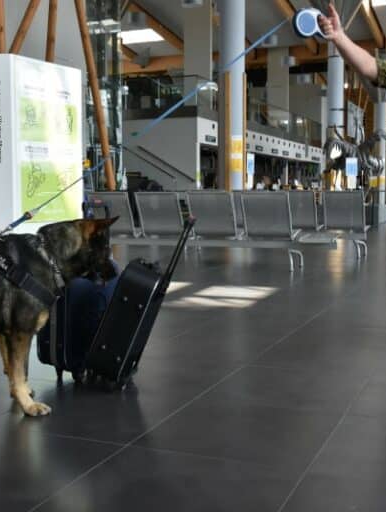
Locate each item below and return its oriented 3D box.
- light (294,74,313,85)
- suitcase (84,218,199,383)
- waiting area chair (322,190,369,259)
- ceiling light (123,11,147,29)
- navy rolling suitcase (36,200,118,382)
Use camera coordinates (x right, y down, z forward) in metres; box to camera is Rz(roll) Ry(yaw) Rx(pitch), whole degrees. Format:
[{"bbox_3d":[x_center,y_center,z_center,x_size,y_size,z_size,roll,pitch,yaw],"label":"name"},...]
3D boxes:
[{"bbox_3d":[5.677,-9.027,36.000,0.680,0.450,0.680,2,5,23],"label":"light"},{"bbox_3d":[-0.221,0.175,3.094,0.225,0.790,0.322,21,6,5],"label":"suitcase"},{"bbox_3d":[2.080,-0.417,9.551,0.570,0.870,0.630,2,5,23],"label":"waiting area chair"},{"bbox_3d":[-1.989,-8.382,25.000,0.650,0.500,0.650,2,5,23],"label":"ceiling light"},{"bbox_3d":[-0.523,0.148,3.260,0.230,0.800,0.350,4,6,42],"label":"navy rolling suitcase"}]

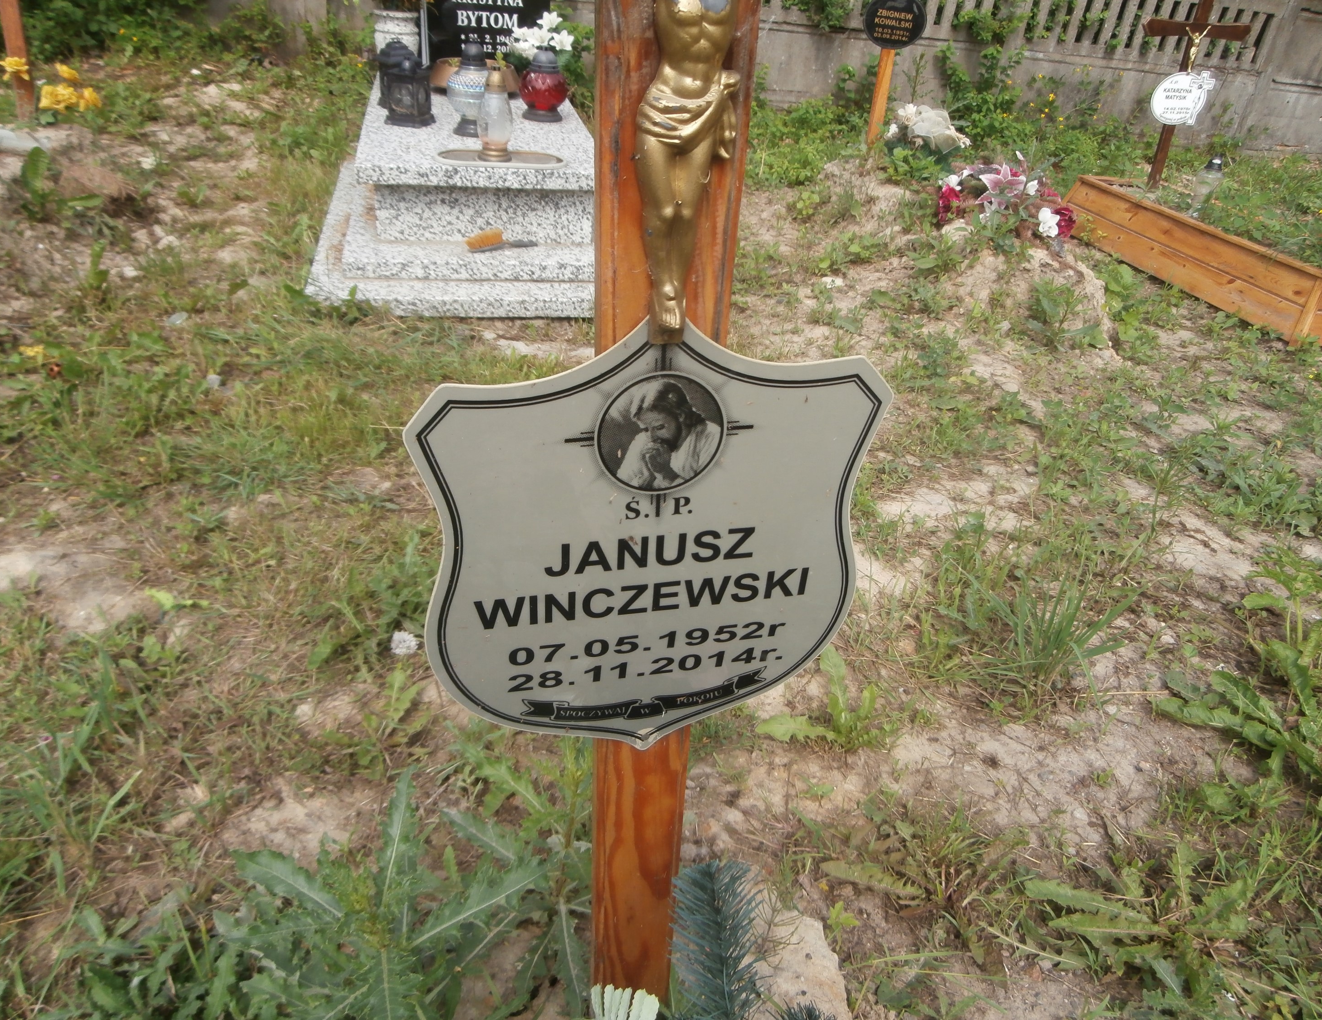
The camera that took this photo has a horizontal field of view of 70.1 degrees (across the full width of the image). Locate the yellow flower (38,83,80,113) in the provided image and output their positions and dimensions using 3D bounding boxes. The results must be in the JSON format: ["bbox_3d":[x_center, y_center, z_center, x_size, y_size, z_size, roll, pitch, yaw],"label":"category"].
[{"bbox_3d":[-2.872,-1.970,4.500,0.165,0.115,0.130,-14,37,-27],"label":"yellow flower"}]

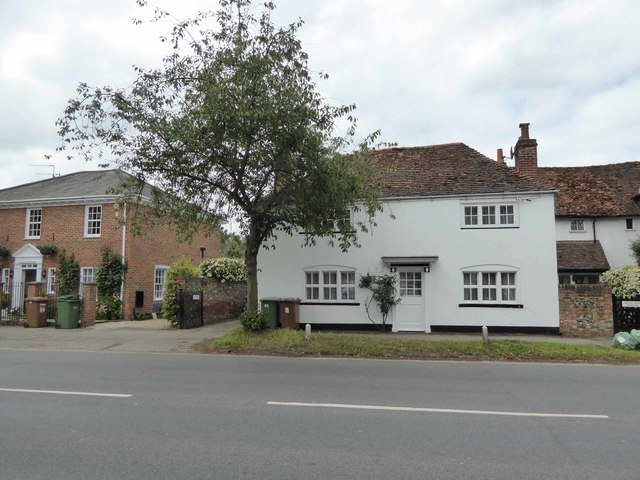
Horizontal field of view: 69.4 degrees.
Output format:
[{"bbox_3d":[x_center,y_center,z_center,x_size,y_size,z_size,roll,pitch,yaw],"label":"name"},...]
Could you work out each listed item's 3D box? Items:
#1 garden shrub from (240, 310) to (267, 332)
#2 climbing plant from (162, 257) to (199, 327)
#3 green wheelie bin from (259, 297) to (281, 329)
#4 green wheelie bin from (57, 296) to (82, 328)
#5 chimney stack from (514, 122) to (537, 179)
[{"bbox_3d":[-2.036,2.469,14.150,0.760,0.700,0.700,0,-6,0],"label":"garden shrub"},{"bbox_3d":[-4.889,1.805,16.200,1.100,2.420,0.950,-1,-6,13],"label":"climbing plant"},{"bbox_3d":[-1.586,2.355,14.900,0.580,1.070,0.730,-1,-6,13],"label":"green wheelie bin"},{"bbox_3d":[-8.370,2.414,15.400,0.710,1.060,0.570,-2,-6,20],"label":"green wheelie bin"},{"bbox_3d":[7.087,-3.079,15.900,0.620,1.900,0.620,-1,-6,13],"label":"chimney stack"}]

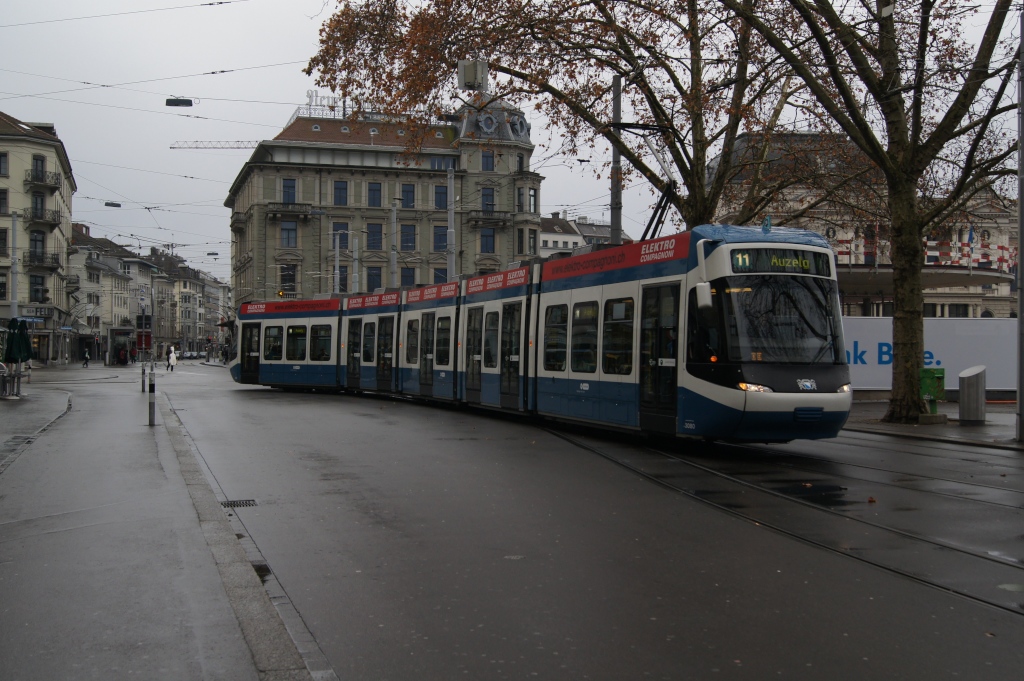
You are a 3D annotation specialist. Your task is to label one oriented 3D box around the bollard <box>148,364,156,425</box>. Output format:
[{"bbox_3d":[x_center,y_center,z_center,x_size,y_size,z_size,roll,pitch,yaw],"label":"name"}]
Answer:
[{"bbox_3d":[-7.214,1.182,22.200,0.120,1.060,0.120,0,0,-16],"label":"bollard"}]

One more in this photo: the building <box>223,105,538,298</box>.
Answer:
[{"bbox_3d":[-15.100,-11.300,119.000,28.300,27.000,28.000,0,0,-18],"label":"building"}]

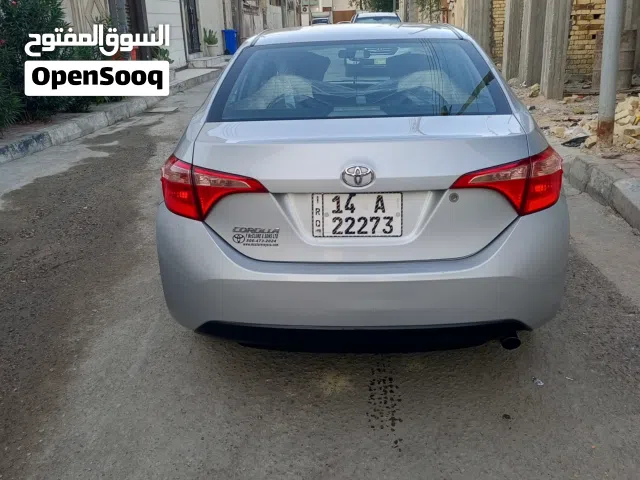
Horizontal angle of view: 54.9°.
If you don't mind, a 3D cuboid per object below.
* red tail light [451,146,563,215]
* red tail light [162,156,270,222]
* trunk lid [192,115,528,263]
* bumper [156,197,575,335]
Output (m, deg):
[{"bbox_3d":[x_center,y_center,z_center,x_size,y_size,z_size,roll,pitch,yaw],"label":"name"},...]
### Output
[{"bbox_3d":[0.702,-0.219,2.300,0.460,0.220,0.260,-1,20,3],"label":"red tail light"},{"bbox_3d":[-0.406,-0.205,2.363,0.460,0.220,0.260,-1,20,3],"label":"red tail light"},{"bbox_3d":[0.149,-0.212,2.353,1.260,0.435,0.440,-1,20,3],"label":"trunk lid"},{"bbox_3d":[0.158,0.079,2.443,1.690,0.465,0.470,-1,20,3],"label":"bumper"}]

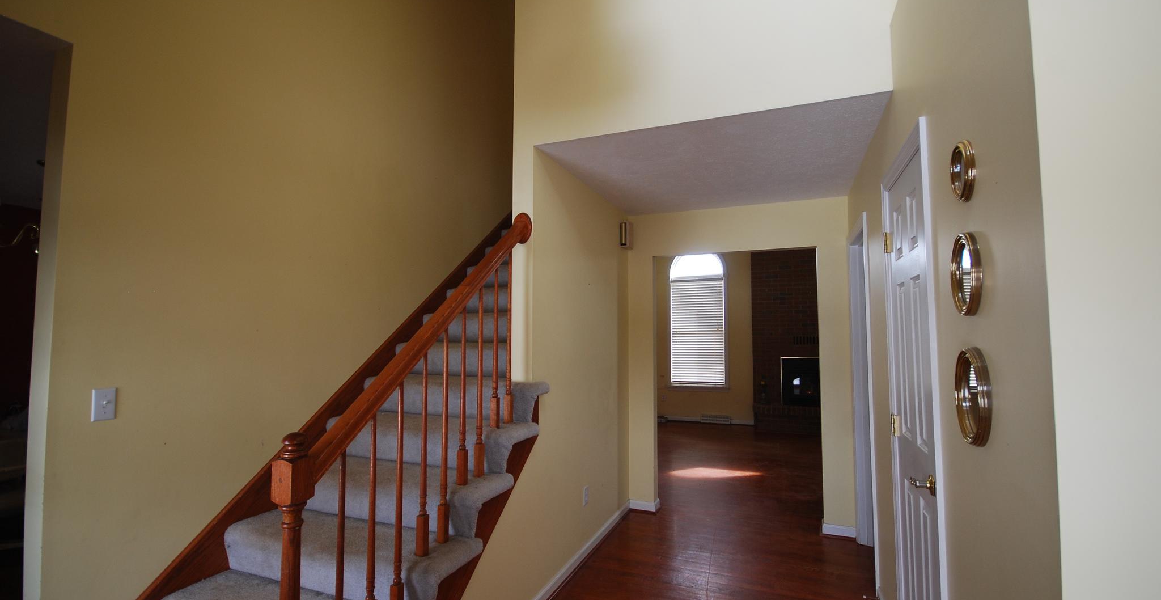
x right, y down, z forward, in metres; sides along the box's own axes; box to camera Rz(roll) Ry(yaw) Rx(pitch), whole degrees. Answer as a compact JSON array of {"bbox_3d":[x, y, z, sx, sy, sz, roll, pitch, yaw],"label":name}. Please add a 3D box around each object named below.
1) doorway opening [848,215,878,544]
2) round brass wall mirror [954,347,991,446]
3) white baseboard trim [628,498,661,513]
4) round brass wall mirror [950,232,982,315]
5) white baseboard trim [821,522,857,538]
[{"bbox_3d":[1.820,0.592,3.020,0.130,2.100,0.760,-1,-4,23],"label":"doorway opening"},{"bbox_3d":[0.975,0.241,1.200,0.028,0.240,0.240,-1,-4,23],"label":"round brass wall mirror"},{"bbox_3d":[0.524,1.681,3.994,0.235,0.080,0.140,-1,-4,23],"label":"white baseboard trim"},{"bbox_3d":[0.967,-0.065,1.210,0.027,0.208,0.208,-1,-4,23],"label":"round brass wall mirror"},{"bbox_3d":[1.805,1.616,3.376,0.212,0.078,0.020,-1,-4,23],"label":"white baseboard trim"}]

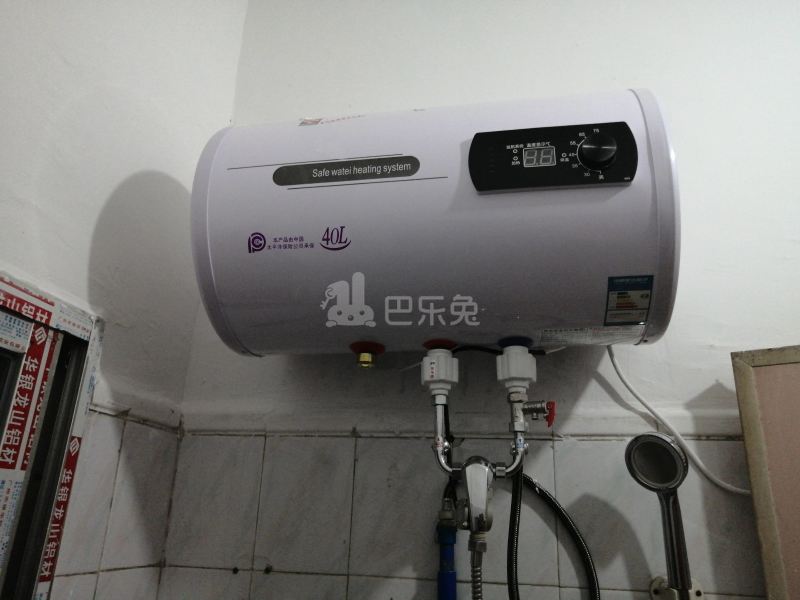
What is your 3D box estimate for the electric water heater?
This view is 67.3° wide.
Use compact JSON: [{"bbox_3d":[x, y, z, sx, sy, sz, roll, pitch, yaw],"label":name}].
[{"bbox_3d":[0.051,-0.098,0.854,0.572,0.340,0.348,-2,-20,10],"label":"electric water heater"}]

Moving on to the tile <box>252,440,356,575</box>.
[{"bbox_3d":[-0.145,0.315,0.936,0.150,0.200,0.009,-2,-20,11],"label":"tile"}]

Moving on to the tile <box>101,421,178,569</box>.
[{"bbox_3d":[-0.388,0.294,0.904,0.009,0.200,0.150,-2,-20,11],"label":"tile"}]

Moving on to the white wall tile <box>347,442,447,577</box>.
[{"bbox_3d":[0.003,0.310,0.908,0.150,0.200,0.009,-2,-20,11],"label":"white wall tile"}]

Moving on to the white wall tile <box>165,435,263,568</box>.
[{"bbox_3d":[-0.294,0.319,0.964,0.150,0.200,0.009,-2,-20,11],"label":"white wall tile"}]

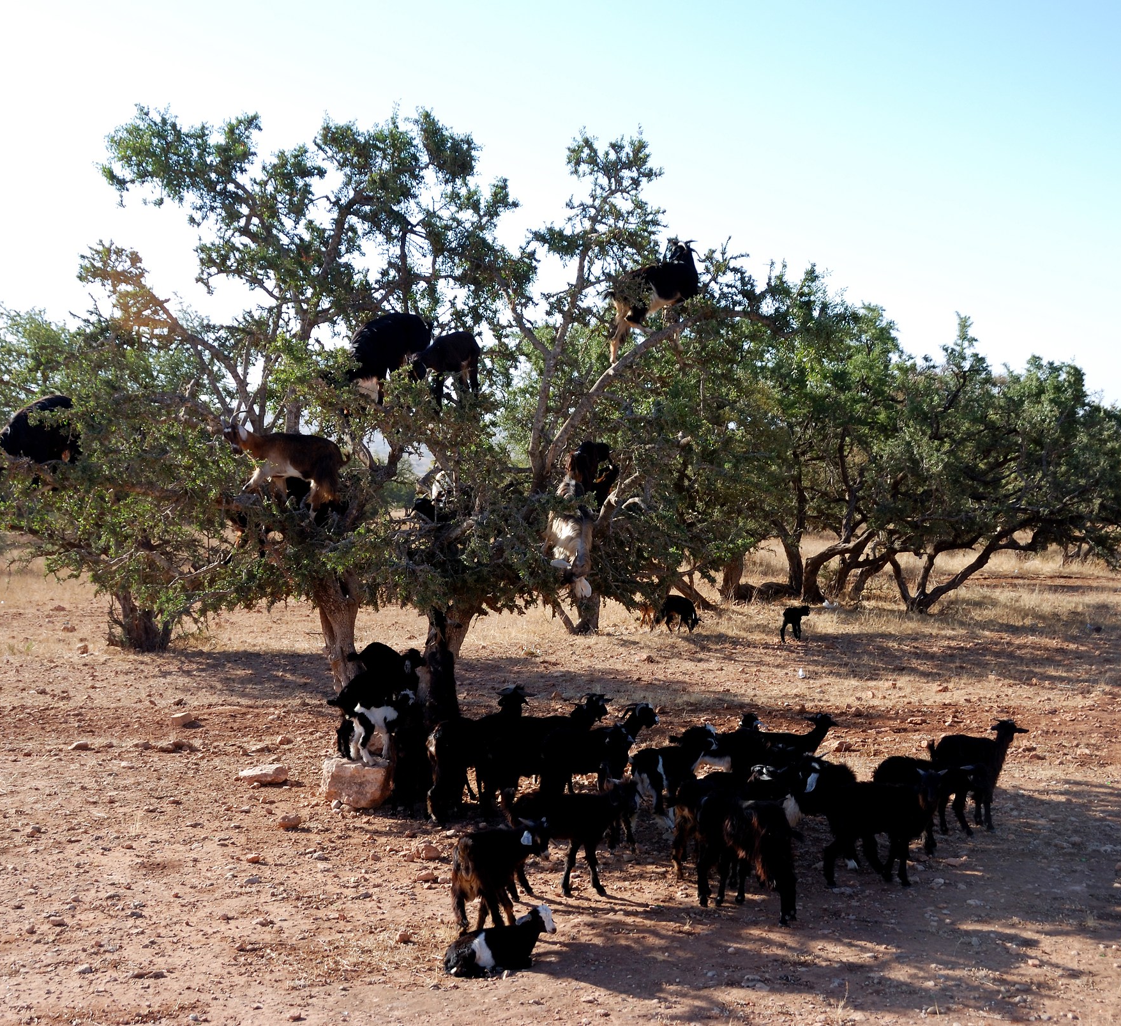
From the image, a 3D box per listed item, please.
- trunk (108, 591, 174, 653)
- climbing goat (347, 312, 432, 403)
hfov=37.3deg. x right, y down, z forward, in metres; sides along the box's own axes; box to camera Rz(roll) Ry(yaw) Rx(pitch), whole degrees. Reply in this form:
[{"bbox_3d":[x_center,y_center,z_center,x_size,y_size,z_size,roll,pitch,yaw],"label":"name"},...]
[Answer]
[{"bbox_3d":[-5.757,1.478,22.800,0.820,0.840,0.650,0,1,0],"label":"trunk"},{"bbox_3d":[-1.489,-1.296,14.400,0.780,0.800,0.360,0,1,-6],"label":"climbing goat"}]

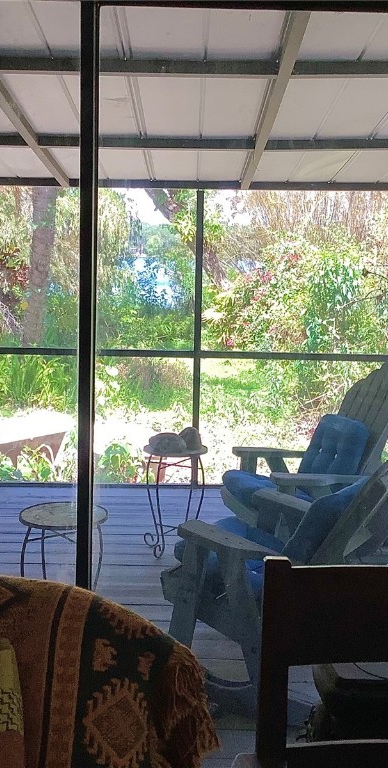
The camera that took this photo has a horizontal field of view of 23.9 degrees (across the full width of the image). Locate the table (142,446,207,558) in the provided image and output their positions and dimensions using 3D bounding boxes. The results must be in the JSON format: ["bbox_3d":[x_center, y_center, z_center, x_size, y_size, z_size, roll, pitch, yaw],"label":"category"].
[{"bbox_3d":[-0.105,0.643,5.040,0.350,0.580,0.350,1,7,0],"label":"table"}]

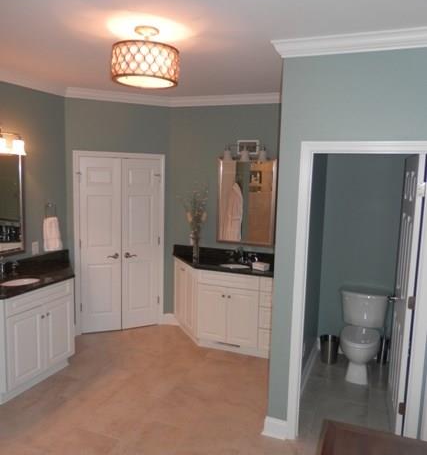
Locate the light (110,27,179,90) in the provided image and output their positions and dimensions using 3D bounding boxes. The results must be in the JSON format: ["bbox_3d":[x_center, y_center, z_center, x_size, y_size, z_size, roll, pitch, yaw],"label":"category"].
[{"bbox_3d":[-0.412,-1.053,2.531,0.410,0.305,0.410,1,7,0],"label":"light"}]

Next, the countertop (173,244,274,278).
[{"bbox_3d":[0.154,0.373,4.511,1.530,0.135,0.520,4,8,21],"label":"countertop"}]

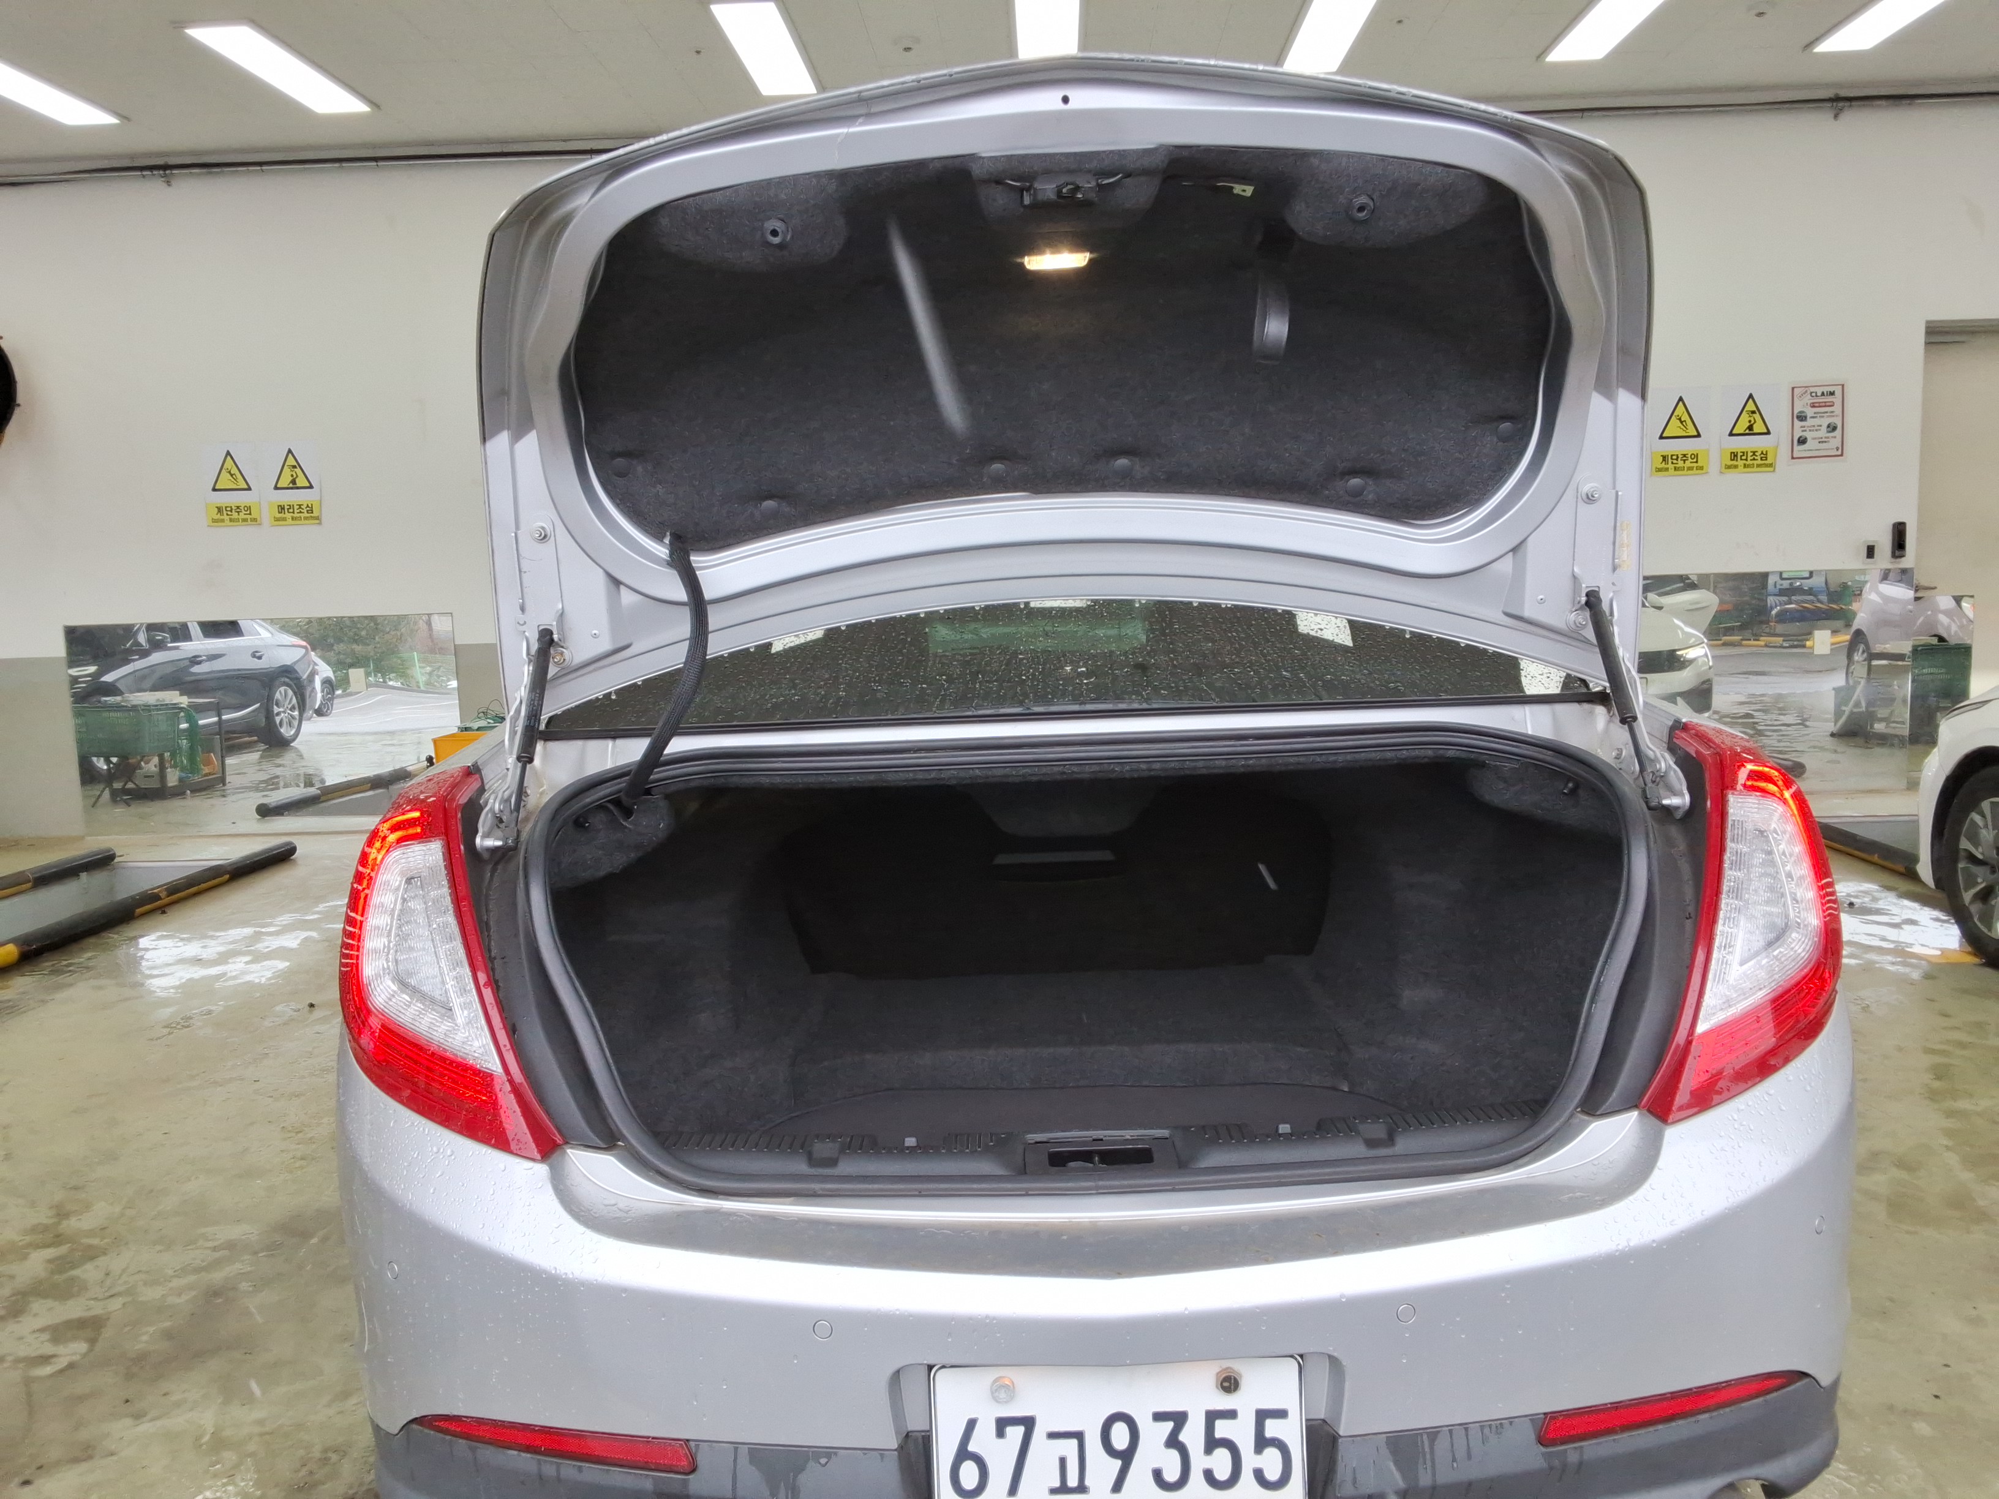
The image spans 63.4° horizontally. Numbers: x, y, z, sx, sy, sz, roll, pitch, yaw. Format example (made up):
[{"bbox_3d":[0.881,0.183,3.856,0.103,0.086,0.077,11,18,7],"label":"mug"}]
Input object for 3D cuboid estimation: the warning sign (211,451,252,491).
[{"bbox_3d":[-4.034,-1.463,8.499,0.210,0.215,0.010,-2,6,2],"label":"warning sign"}]

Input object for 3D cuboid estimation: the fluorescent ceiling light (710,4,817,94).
[{"bbox_3d":[-1.008,-3.070,7.081,0.280,0.060,1.220,-2,6,2],"label":"fluorescent ceiling light"}]

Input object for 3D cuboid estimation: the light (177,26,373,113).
[{"bbox_3d":[-3.151,-3.012,7.159,0.280,0.060,1.220,-2,6,2],"label":"light"}]

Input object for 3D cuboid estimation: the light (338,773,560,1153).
[{"bbox_3d":[-0.615,0.216,1.839,0.340,0.370,0.450,-2,6,1],"label":"light"}]

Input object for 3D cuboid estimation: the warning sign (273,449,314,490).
[{"bbox_3d":[-3.703,-1.468,8.486,0.210,0.215,0.010,-2,6,2],"label":"warning sign"}]

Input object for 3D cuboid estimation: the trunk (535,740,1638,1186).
[{"bbox_3d":[0.105,0.238,2.178,1.260,0.540,1.140,-2,6,1],"label":"trunk"}]

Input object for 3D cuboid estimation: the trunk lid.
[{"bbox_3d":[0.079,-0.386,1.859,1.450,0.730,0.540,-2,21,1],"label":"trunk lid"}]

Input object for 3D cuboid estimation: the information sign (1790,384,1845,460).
[{"bbox_3d":[4.136,-1.649,8.168,0.275,0.380,0.010,-2,6,2],"label":"information sign"}]

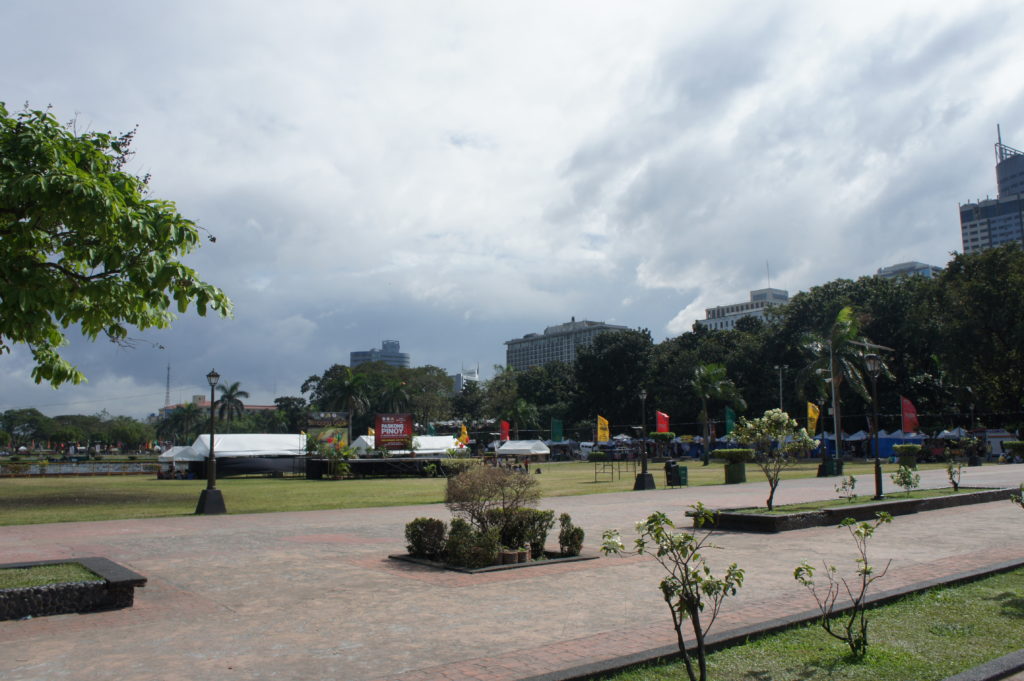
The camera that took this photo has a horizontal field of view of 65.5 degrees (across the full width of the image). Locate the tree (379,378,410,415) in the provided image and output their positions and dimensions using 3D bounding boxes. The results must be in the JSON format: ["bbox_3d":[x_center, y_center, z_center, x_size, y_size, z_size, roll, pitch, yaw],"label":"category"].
[{"bbox_3d":[-16.220,11.020,110.440,4.600,11.510,4.600,0,-7,-8],"label":"tree"}]

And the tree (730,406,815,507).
[{"bbox_3d":[6.710,3.094,20.797,2.150,2.621,2.050,-3,-8,17],"label":"tree"}]

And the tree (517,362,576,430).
[{"bbox_3d":[5.472,11.517,130.000,10.000,16.000,10.000,-1,-7,0],"label":"tree"}]

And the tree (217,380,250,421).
[{"bbox_3d":[-45.039,12.902,127.174,5.400,12.723,5.400,2,-8,-19],"label":"tree"}]

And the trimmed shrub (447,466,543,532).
[{"bbox_3d":[-0.418,3.264,15.217,1.750,1.688,1.650,0,-7,-2],"label":"trimmed shrub"}]

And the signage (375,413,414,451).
[{"bbox_3d":[-11.369,8.829,77.000,3.700,3.500,0.300,0,-7,-5],"label":"signage"}]

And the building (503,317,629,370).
[{"bbox_3d":[34.030,30.320,516.510,24.000,75.540,98.000,5,-9,-37],"label":"building"}]

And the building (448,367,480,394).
[{"bbox_3d":[-33.425,46.796,560.000,18.000,57.000,18.000,4,-9,-30],"label":"building"}]

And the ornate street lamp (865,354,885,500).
[{"bbox_3d":[10.958,2.613,24.099,0.480,4.329,0.480,5,-9,-37],"label":"ornate street lamp"}]

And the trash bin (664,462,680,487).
[{"bbox_3d":[7.361,6.123,36.500,0.580,1.150,0.550,5,-9,-38],"label":"trash bin"}]

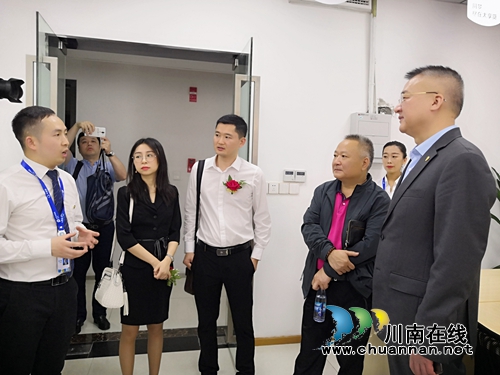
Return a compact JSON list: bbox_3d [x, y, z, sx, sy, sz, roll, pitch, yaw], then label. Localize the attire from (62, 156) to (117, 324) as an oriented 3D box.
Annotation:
[{"bbox_3d":[-1.335,0.445,3.335,0.520,1.430,0.330,1,3,-22],"label":"attire"}]

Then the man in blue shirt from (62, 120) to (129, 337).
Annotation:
[{"bbox_3d":[-1.315,0.323,3.291,0.600,1.760,0.500,1,3,-22],"label":"man in blue shirt"}]

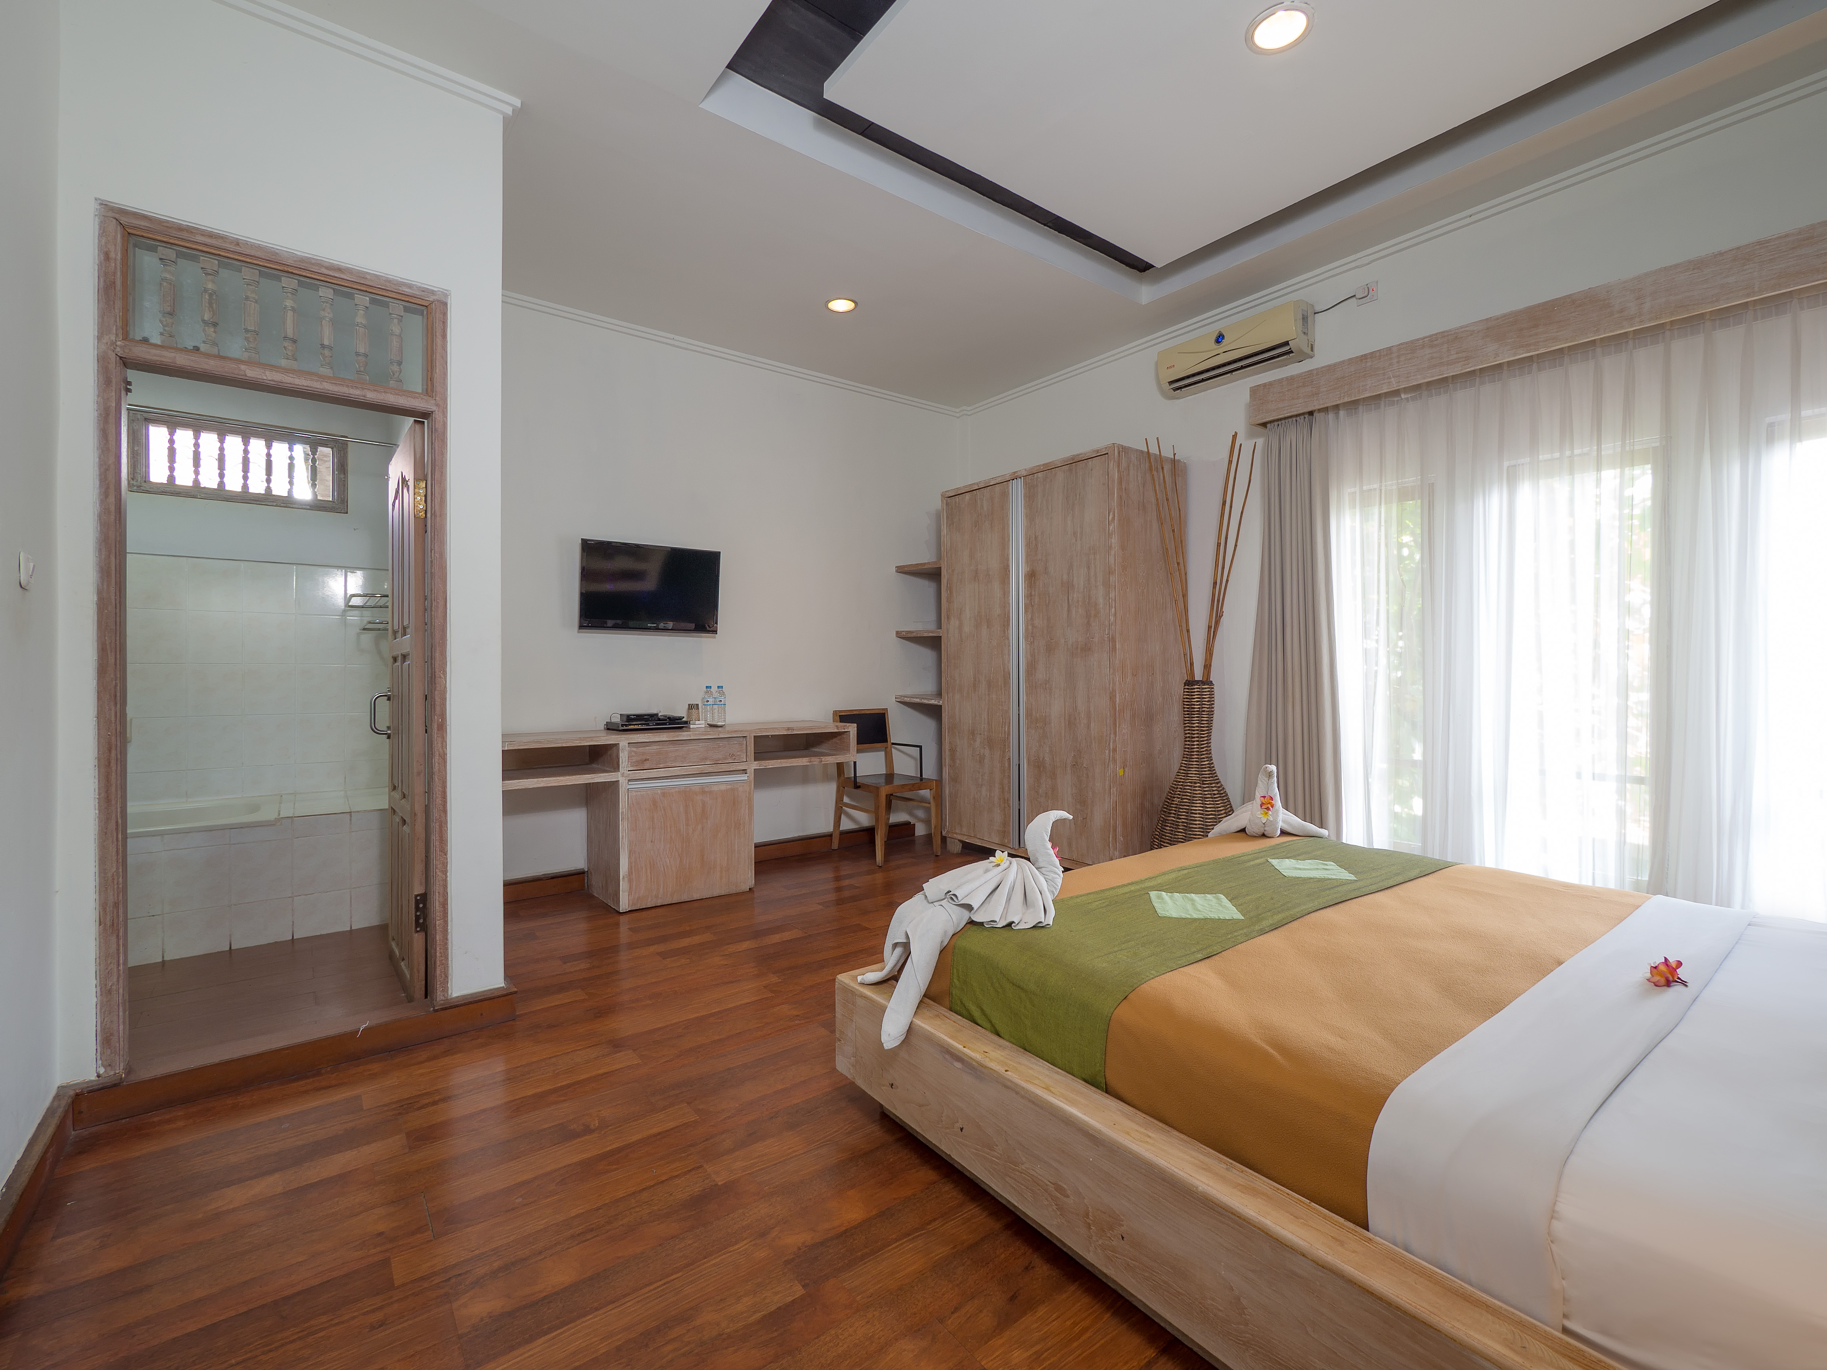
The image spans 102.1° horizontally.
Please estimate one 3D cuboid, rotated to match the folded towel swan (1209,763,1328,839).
[{"bbox_3d":[1.430,0.466,2.978,0.442,0.275,0.305,1,1,26],"label":"folded towel swan"}]

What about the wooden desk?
[{"bbox_3d":[-1.256,0.648,3.870,1.941,0.843,0.514,0,1,-38],"label":"wooden desk"}]

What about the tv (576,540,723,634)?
[{"bbox_3d":[-1.385,-0.508,3.939,0.727,0.466,0.069,0,5,-38],"label":"tv"}]

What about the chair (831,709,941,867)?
[{"bbox_3d":[-0.186,0.620,4.712,0.506,0.899,0.570,0,1,-38],"label":"chair"}]

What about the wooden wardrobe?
[{"bbox_3d":[0.825,-0.046,4.324,0.609,2.271,1.297,0,1,-38],"label":"wooden wardrobe"}]

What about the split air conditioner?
[{"bbox_3d":[1.579,-1.641,3.685,0.189,0.260,0.747,0,1,-38],"label":"split air conditioner"}]

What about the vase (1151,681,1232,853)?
[{"bbox_3d":[1.345,0.539,3.523,0.472,1.140,0.472,0,1,-38],"label":"vase"}]

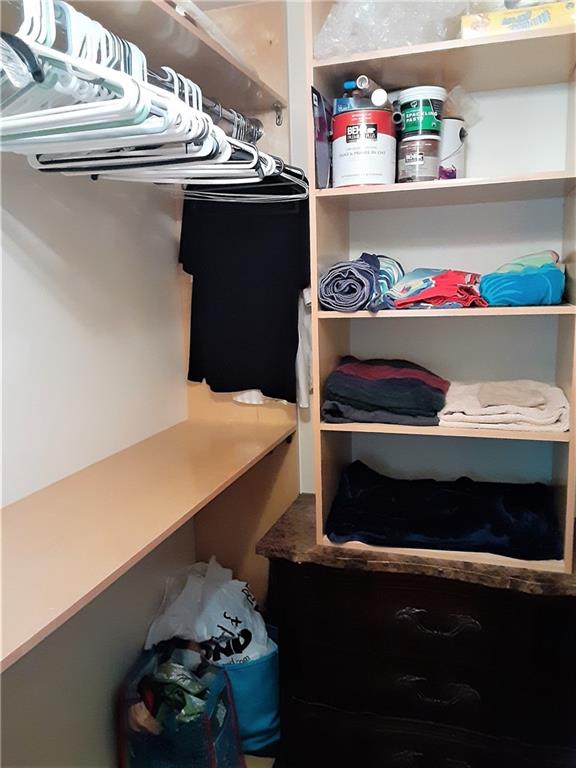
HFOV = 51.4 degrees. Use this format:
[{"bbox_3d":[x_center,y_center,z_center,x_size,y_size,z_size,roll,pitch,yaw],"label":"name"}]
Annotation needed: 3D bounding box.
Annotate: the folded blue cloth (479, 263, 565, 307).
[{"bbox_3d":[0.597,-0.253,1.533,0.198,0.102,0.242,1,10,18],"label":"folded blue cloth"}]

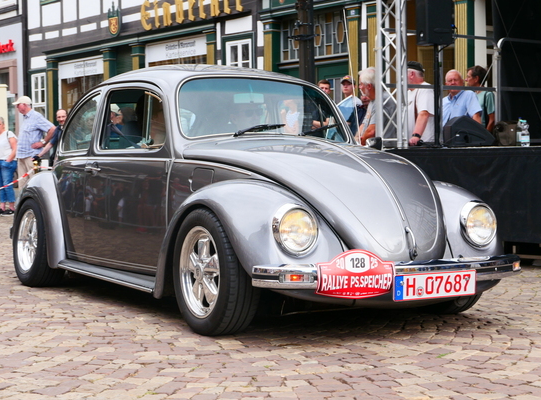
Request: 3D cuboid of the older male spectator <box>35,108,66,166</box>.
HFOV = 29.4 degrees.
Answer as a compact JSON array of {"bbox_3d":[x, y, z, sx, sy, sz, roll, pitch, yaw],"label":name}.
[{"bbox_3d":[-3.490,-0.616,17.032,0.600,1.750,0.420,1,2,18],"label":"older male spectator"}]

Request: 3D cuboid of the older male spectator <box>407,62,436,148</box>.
[{"bbox_3d":[1.399,-0.408,9.626,0.360,1.780,0.500,-1,2,-31],"label":"older male spectator"}]

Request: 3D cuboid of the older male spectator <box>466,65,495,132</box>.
[{"bbox_3d":[2.281,-0.585,11.232,0.520,1.750,0.380,2,3,44],"label":"older male spectator"}]

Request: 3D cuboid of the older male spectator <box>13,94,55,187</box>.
[{"bbox_3d":[-3.201,-0.517,13.925,0.380,1.760,0.540,-1,2,-35],"label":"older male spectator"}]

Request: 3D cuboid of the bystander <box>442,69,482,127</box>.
[{"bbox_3d":[1.882,-0.412,10.225,0.500,1.760,0.320,1,2,25],"label":"bystander"}]

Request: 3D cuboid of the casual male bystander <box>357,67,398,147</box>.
[{"bbox_3d":[0.989,-0.368,9.525,0.360,1.710,0.480,-1,2,-28],"label":"casual male bystander"}]

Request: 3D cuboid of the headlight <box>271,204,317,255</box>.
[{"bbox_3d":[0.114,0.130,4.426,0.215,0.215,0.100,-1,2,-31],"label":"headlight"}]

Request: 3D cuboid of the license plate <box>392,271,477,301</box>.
[{"bbox_3d":[0.734,0.377,4.548,0.520,0.110,0.020,-1,2,-38],"label":"license plate"}]

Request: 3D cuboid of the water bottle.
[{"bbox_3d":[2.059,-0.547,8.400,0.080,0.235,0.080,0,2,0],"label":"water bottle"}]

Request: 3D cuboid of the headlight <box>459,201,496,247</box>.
[{"bbox_3d":[0.984,0.114,4.921,0.200,0.210,0.085,-1,2,-32],"label":"headlight"}]

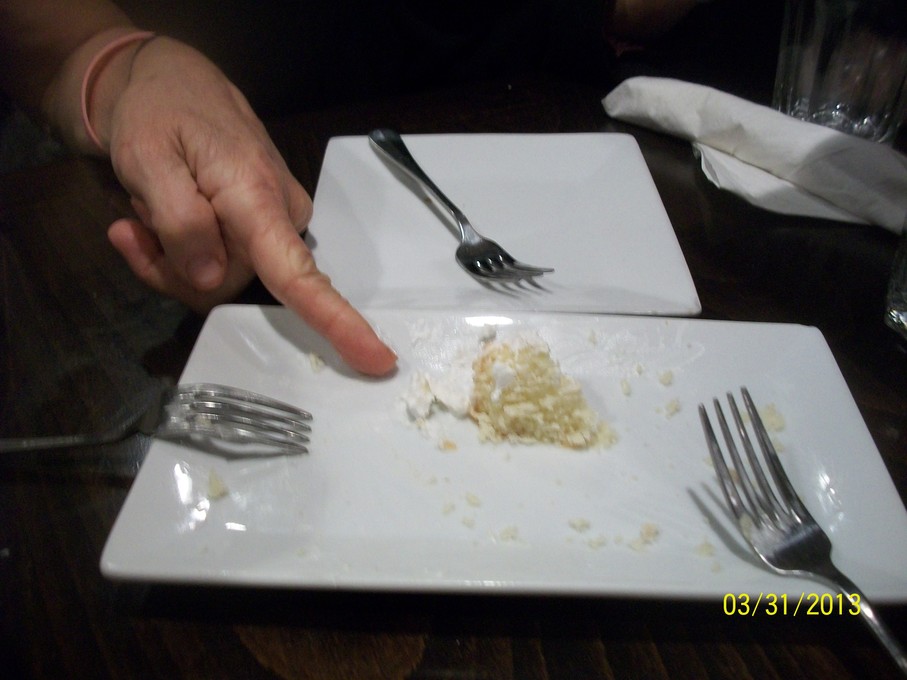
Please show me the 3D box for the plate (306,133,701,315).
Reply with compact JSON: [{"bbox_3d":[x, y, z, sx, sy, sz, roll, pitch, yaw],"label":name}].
[{"bbox_3d":[0.019,-0.064,0.467,0.193,0.021,0.189,0,39,0],"label":"plate"}]

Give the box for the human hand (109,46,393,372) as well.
[{"bbox_3d":[-0.102,-0.055,0.370,0.190,0.068,0.085,47,53,9],"label":"human hand"}]

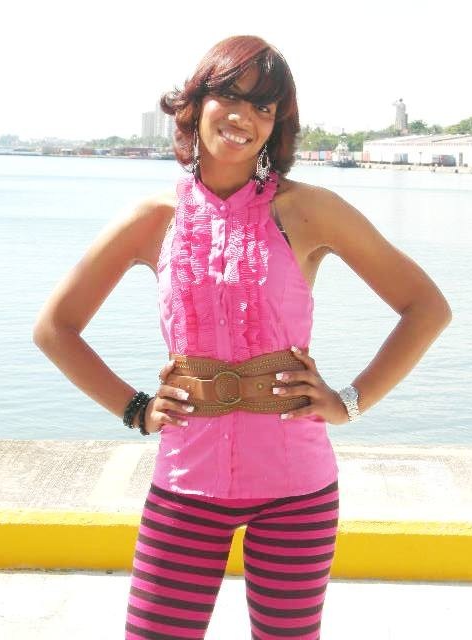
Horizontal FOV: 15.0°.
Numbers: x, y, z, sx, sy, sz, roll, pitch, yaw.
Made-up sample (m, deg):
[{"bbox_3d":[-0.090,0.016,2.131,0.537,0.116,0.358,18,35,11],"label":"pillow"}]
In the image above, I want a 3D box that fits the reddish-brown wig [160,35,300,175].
[{"bbox_3d":[-0.005,-0.398,3.330,0.260,0.255,0.245,16,6,6],"label":"reddish-brown wig"}]

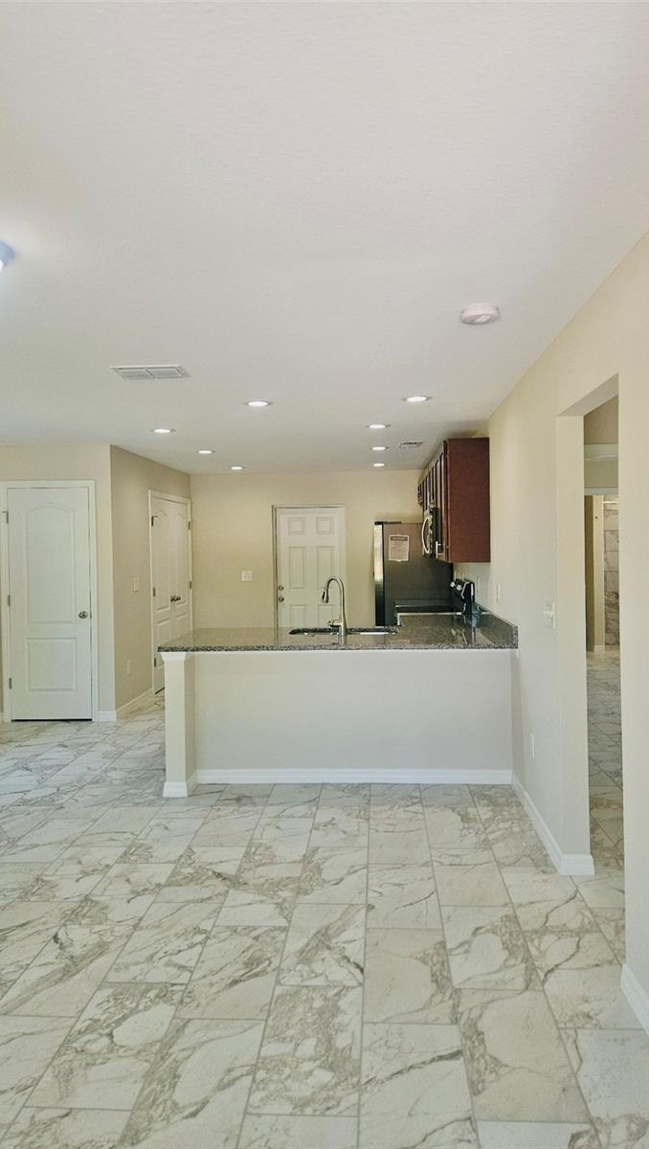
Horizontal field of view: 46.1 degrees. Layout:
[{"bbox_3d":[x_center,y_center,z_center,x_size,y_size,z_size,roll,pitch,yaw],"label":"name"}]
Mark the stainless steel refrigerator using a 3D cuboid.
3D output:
[{"bbox_3d":[0.994,0.296,8.585,0.850,1.745,0.890,-1,2,4],"label":"stainless steel refrigerator"}]

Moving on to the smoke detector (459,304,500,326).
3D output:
[{"bbox_3d":[0.614,-1.023,3.015,0.156,0.042,0.156,-1,2,4],"label":"smoke detector"}]

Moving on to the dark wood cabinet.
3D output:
[{"bbox_3d":[1.175,-0.610,7.376,0.330,0.908,3.580,-1,2,4],"label":"dark wood cabinet"}]

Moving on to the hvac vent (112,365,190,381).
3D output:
[{"bbox_3d":[-0.903,-1.046,3.991,0.365,0.020,0.290,-1,2,4],"label":"hvac vent"}]

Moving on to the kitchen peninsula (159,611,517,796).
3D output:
[{"bbox_3d":[0.125,0.854,5.213,2.157,0.925,1.320,-1,2,4],"label":"kitchen peninsula"}]

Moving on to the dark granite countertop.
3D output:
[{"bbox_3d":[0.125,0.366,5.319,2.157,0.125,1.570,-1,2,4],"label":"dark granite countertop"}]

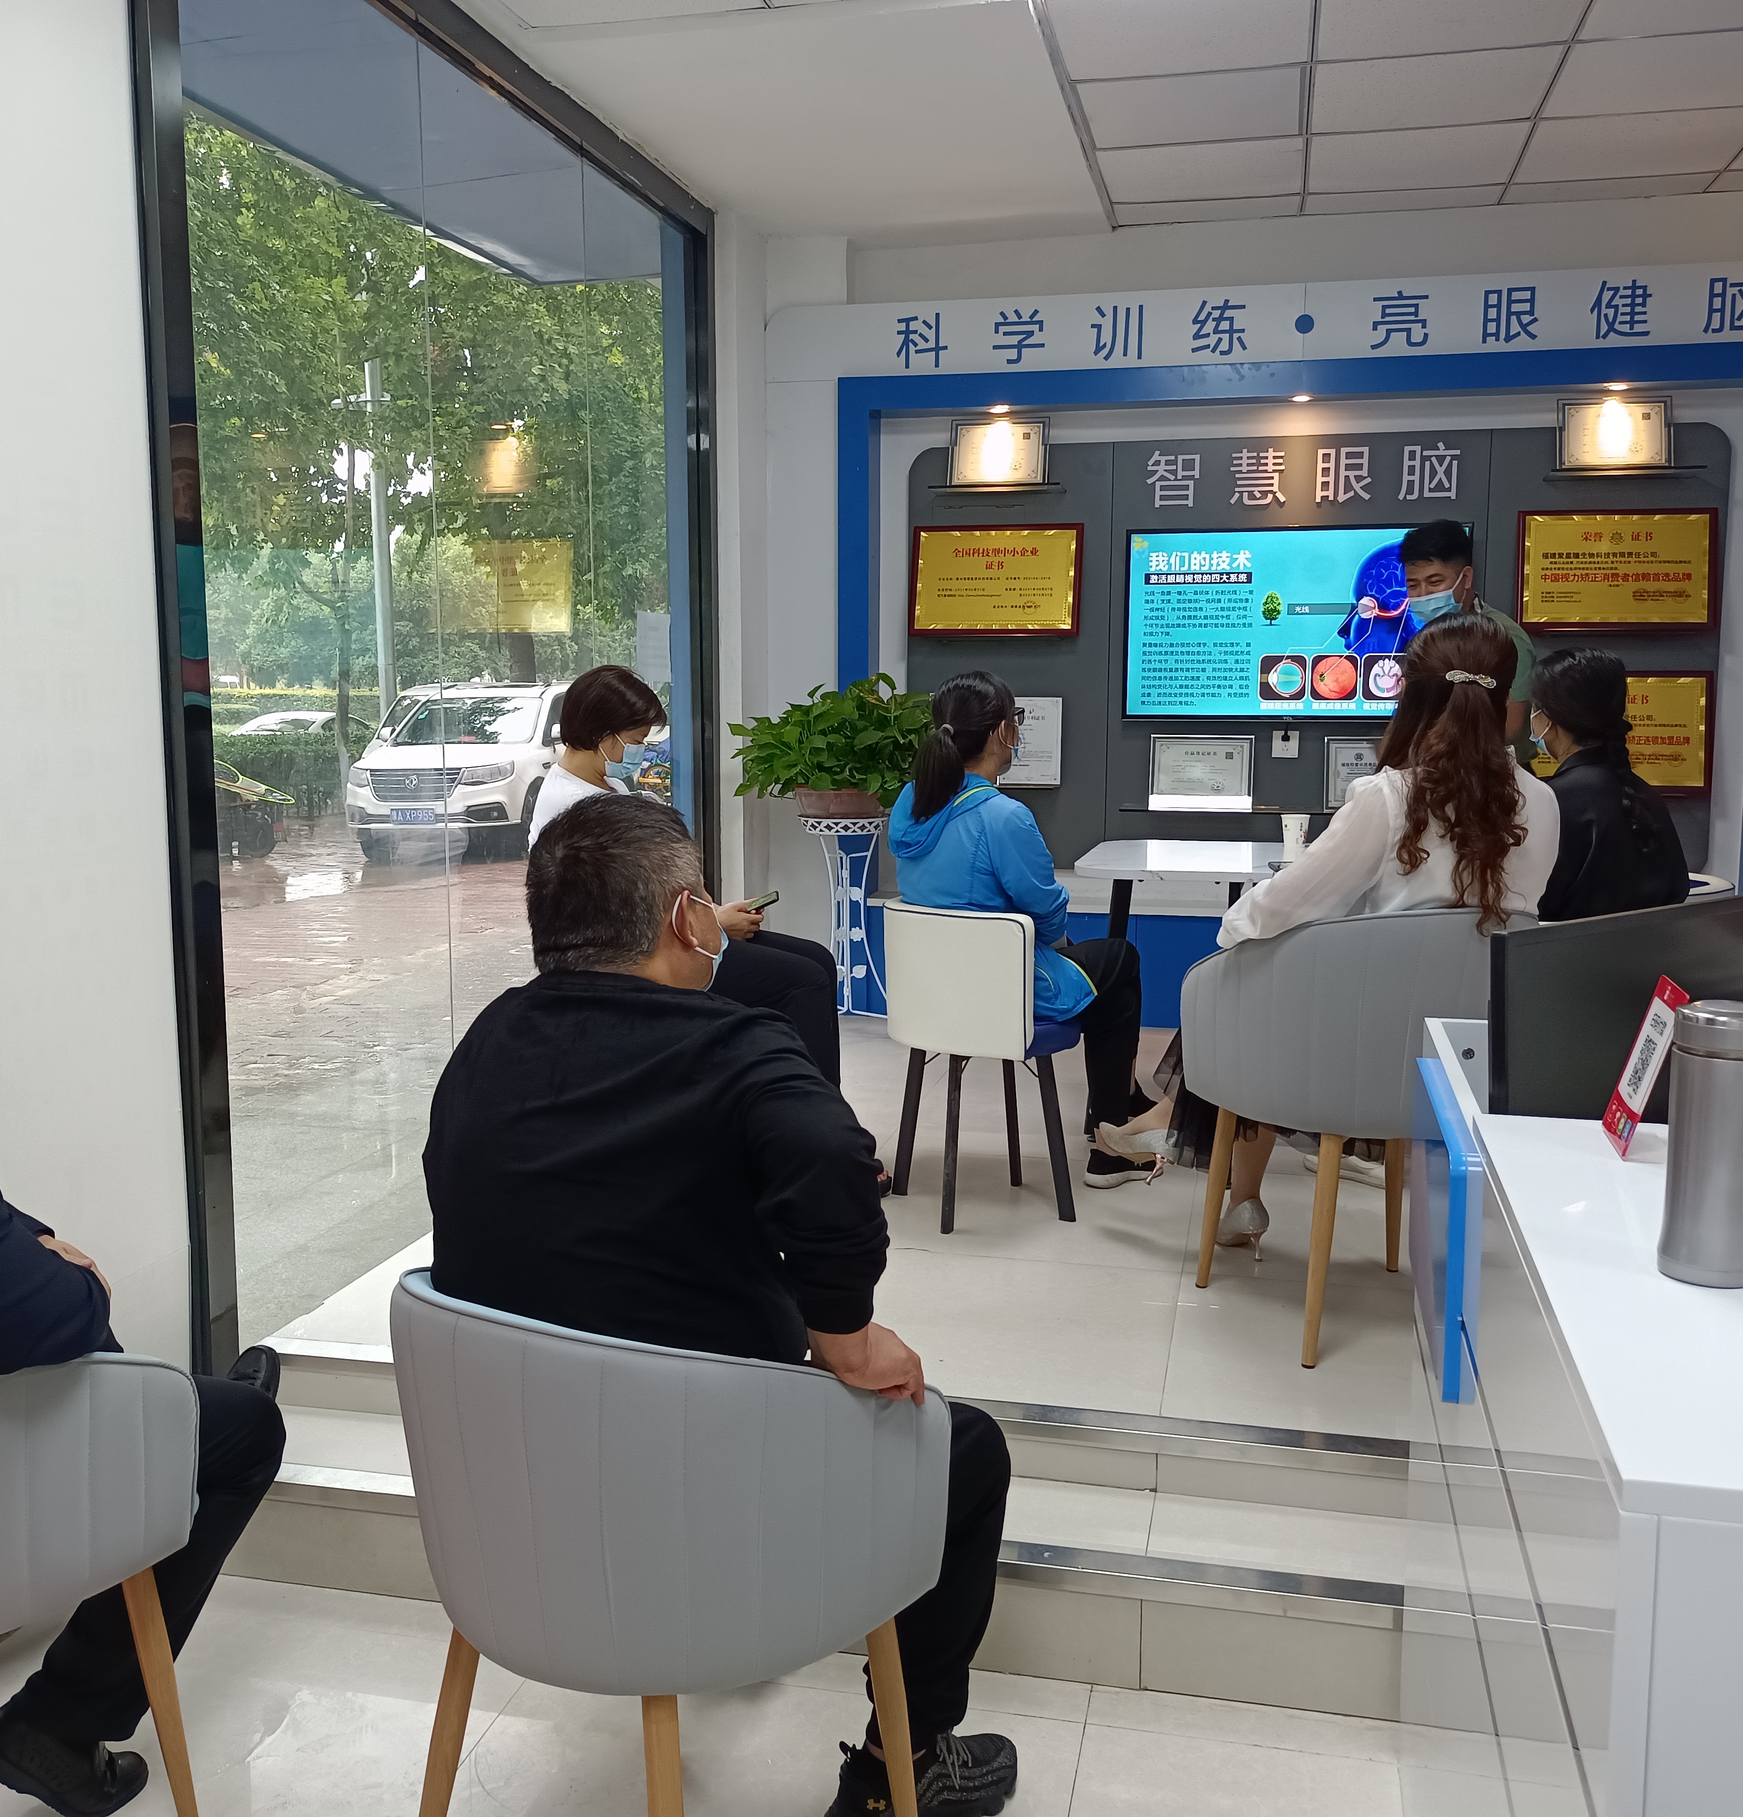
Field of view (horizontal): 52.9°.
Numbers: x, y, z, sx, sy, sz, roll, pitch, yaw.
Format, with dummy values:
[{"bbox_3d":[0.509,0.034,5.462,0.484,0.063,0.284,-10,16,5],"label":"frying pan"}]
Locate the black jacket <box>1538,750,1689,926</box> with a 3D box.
[{"bbox_3d":[1.689,-0.077,4.015,0.430,0.560,0.370,-5,9,-32],"label":"black jacket"}]

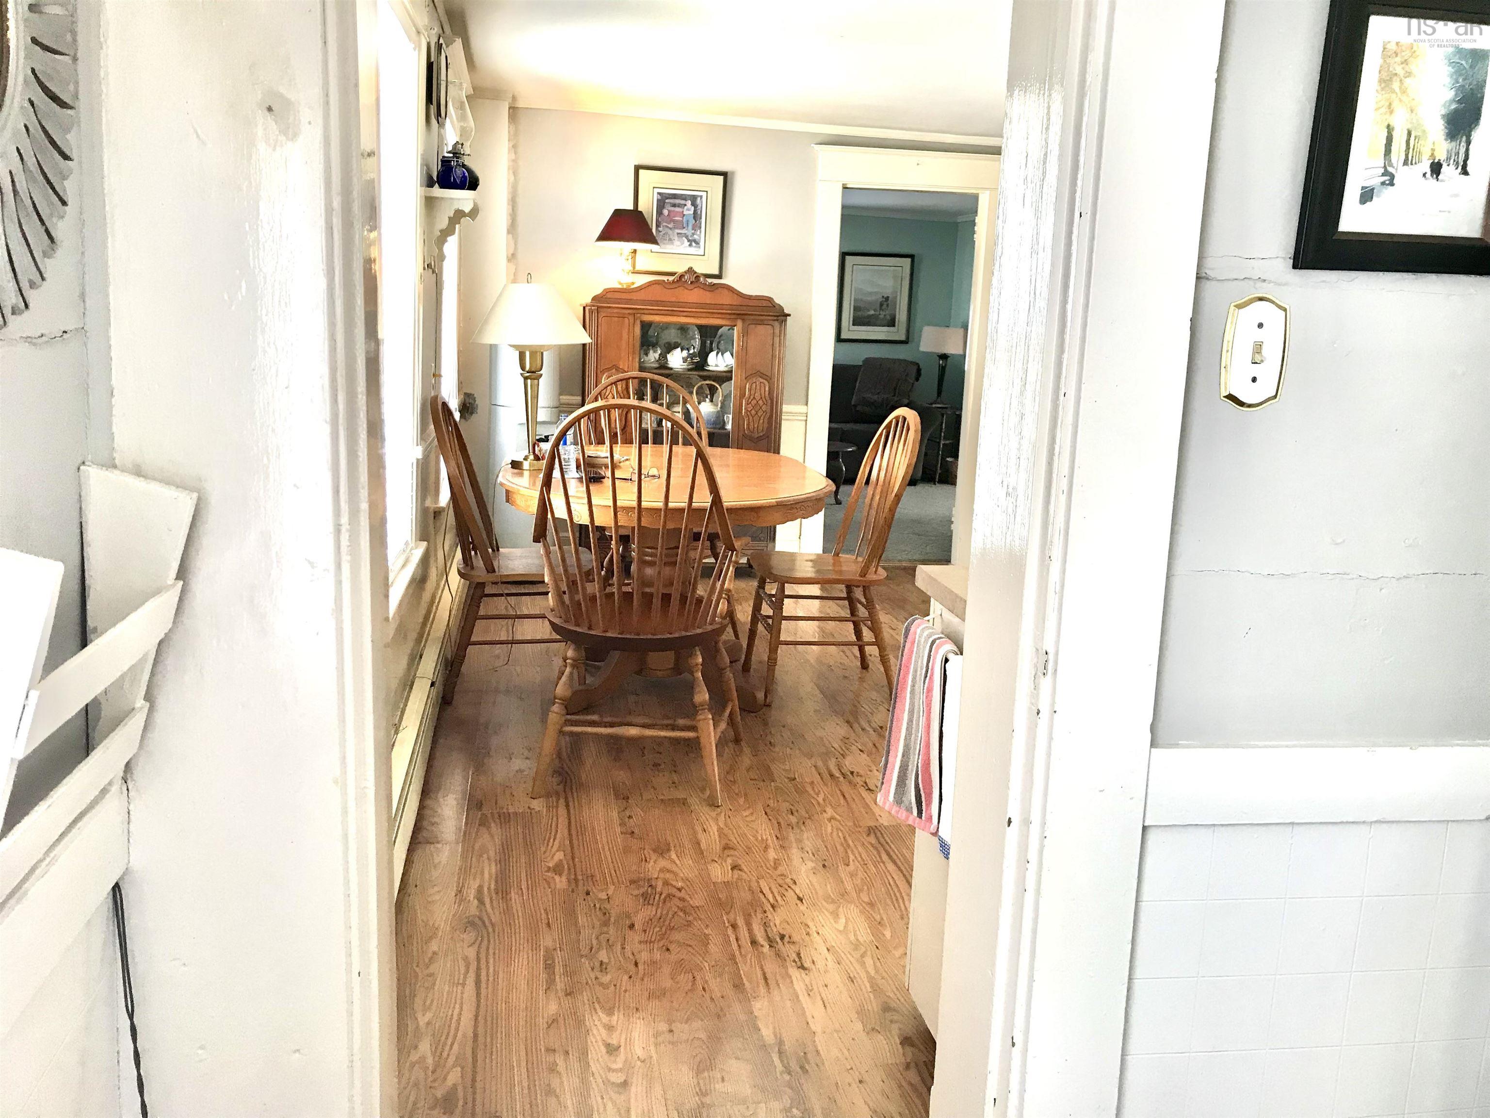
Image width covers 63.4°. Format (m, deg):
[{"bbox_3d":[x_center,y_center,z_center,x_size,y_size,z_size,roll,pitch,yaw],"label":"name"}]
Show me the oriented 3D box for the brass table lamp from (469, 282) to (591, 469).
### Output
[{"bbox_3d":[-0.694,-0.606,3.922,0.385,0.625,0.385,1,10,-10],"label":"brass table lamp"}]

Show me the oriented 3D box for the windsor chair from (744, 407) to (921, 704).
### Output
[{"bbox_3d":[0.304,-0.039,4.255,0.604,1.004,0.478,0,10,-12],"label":"windsor chair"}]

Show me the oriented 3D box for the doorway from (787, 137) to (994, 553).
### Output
[{"bbox_3d":[0.861,-1.064,6.620,1.111,2.235,0.150,1,10,-10],"label":"doorway"}]

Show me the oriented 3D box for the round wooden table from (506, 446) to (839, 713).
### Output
[{"bbox_3d":[-0.282,0.068,4.195,1.105,0.765,1.840,1,10,-10],"label":"round wooden table"}]

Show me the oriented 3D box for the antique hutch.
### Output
[{"bbox_3d":[-0.327,-0.697,6.229,1.034,1.556,0.394,1,10,-10],"label":"antique hutch"}]

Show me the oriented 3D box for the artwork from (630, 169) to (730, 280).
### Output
[{"bbox_3d":[-0.337,-1.731,6.209,0.480,0.538,0.030,1,10,-10],"label":"artwork"}]

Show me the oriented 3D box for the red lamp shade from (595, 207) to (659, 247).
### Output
[{"bbox_3d":[-0.579,-1.648,5.995,0.323,0.173,0.323,1,10,-10],"label":"red lamp shade"}]

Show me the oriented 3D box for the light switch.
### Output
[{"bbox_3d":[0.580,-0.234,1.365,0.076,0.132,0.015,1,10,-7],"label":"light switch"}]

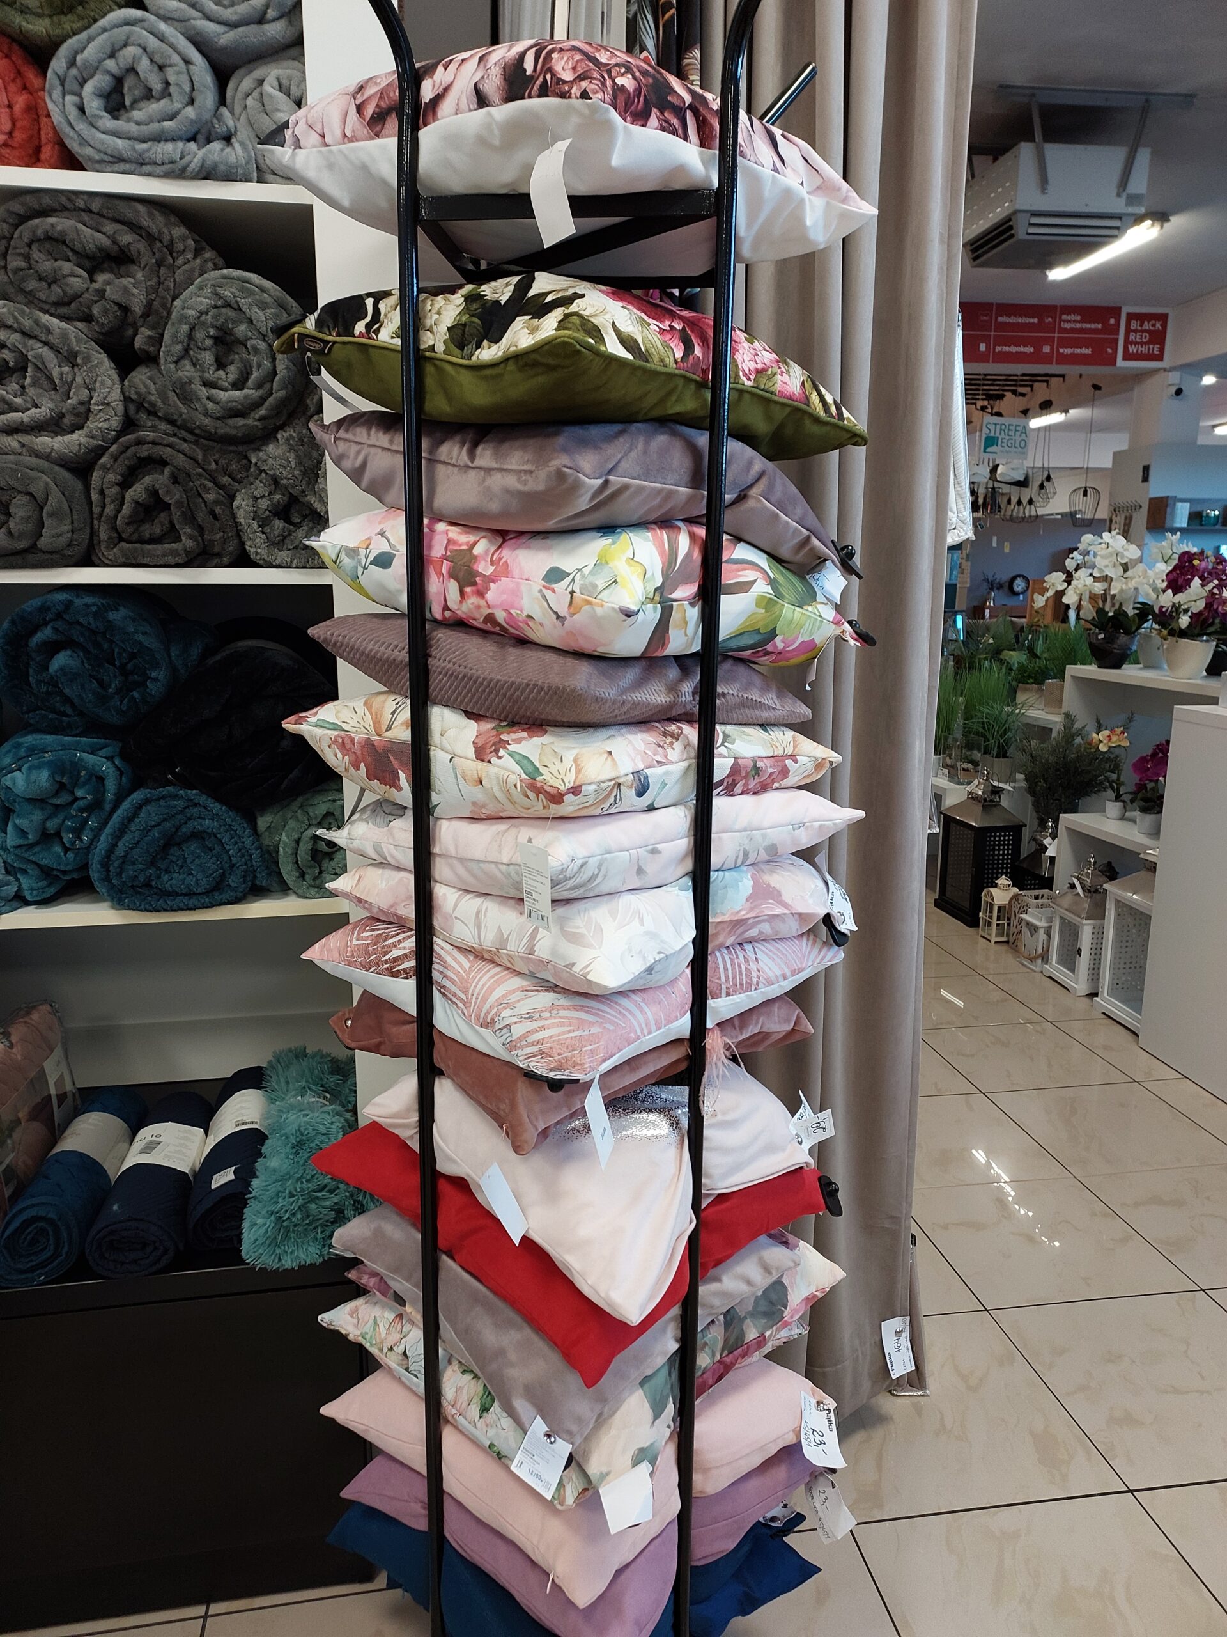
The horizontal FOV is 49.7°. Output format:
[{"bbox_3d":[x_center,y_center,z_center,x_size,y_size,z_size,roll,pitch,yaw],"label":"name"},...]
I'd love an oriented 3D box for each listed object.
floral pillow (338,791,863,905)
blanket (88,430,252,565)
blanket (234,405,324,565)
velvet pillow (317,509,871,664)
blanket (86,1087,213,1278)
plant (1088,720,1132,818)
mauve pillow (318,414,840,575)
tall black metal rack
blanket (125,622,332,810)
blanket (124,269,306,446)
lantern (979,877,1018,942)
[{"bbox_3d":[-0.021,0.022,1.413,0.395,0.110,0.395,-11,15,-40],"label":"floral pillow"},{"bbox_3d":[-0.573,-0.424,1.802,0.175,0.156,0.450,-2,12,-10],"label":"blanket"},{"bbox_3d":[-0.425,-0.424,1.732,0.115,0.170,0.380,-2,12,-11],"label":"blanket"},{"bbox_3d":[-0.028,-0.241,1.380,0.420,0.130,0.420,16,14,34],"label":"velvet pillow"},{"bbox_3d":[-0.634,0.496,1.849,0.120,0.100,0.370,-2,12,-8],"label":"blanket"},{"bbox_3d":[1.738,-0.164,4.593,0.105,0.323,0.125,-11,17,-42],"label":"plant"},{"bbox_3d":[-0.039,-0.333,1.386,0.425,0.140,0.425,13,17,43],"label":"mauve pillow"},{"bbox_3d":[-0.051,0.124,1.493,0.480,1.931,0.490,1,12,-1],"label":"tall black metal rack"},{"bbox_3d":[-0.527,-0.161,1.905,0.260,0.213,0.450,-2,12,-10],"label":"blanket"},{"bbox_3d":[-0.488,-0.565,1.685,0.190,0.185,0.400,-2,12,-11],"label":"blanket"},{"bbox_3d":[1.360,0.313,4.641,0.098,0.237,0.090,-3,13,-17],"label":"lantern"}]

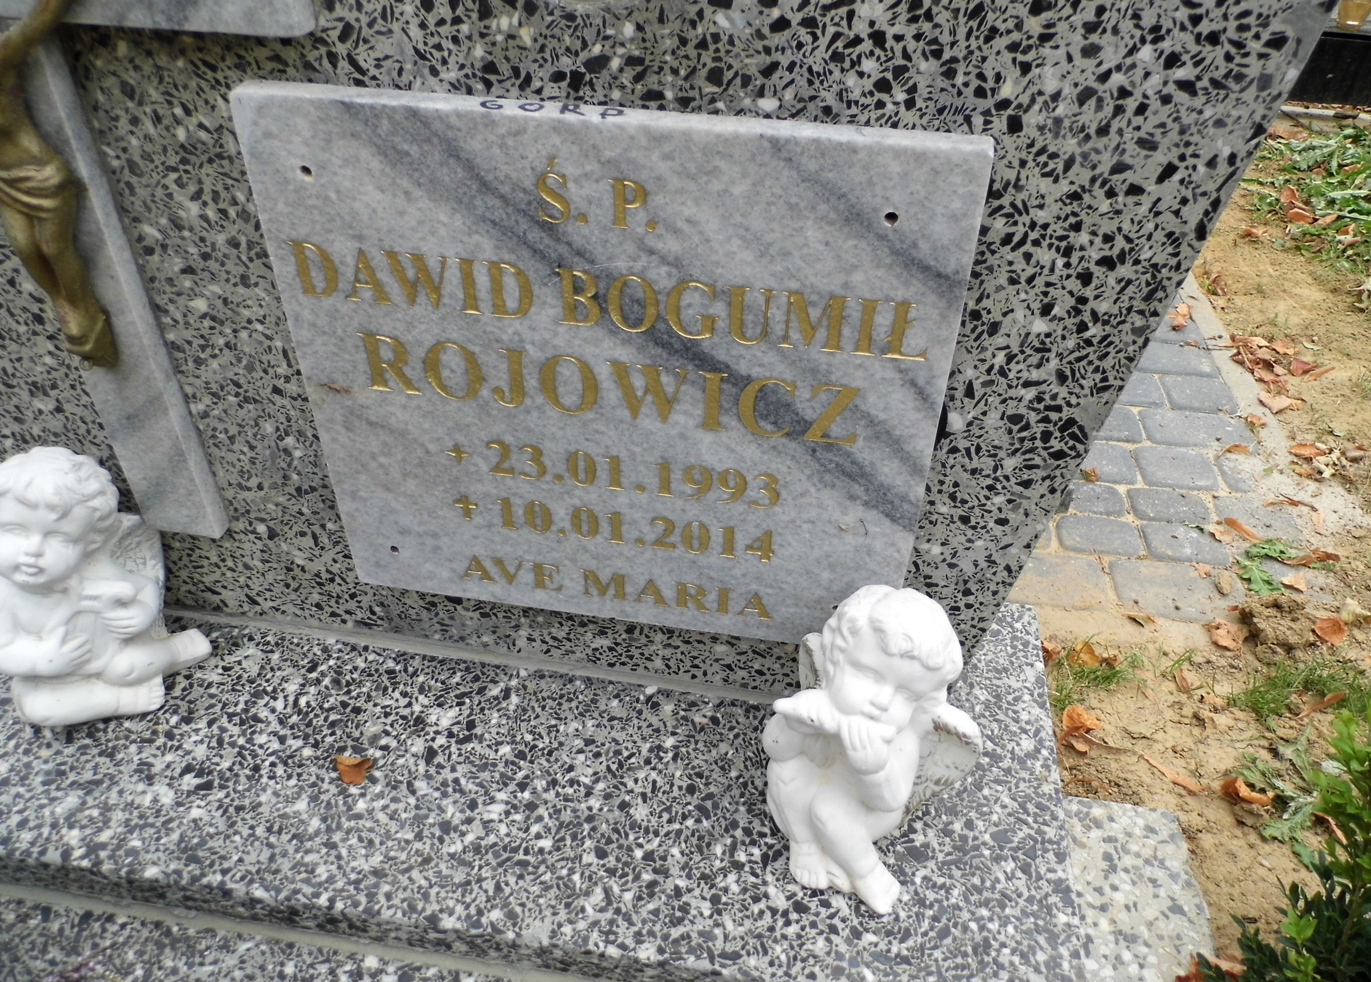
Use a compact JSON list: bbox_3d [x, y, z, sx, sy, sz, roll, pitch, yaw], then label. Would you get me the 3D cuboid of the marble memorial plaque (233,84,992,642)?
[{"bbox_3d":[-0.051,-0.056,0.659,0.420,0.386,0.021,7,40,7],"label":"marble memorial plaque"}]

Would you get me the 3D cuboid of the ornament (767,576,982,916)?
[{"bbox_3d":[0.128,0.172,0.691,0.133,0.200,0.144,24,45,25],"label":"ornament"}]

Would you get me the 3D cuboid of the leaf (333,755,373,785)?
[{"bbox_3d":[-0.260,0.218,0.774,0.028,0.011,0.021,3,40,2],"label":"leaf"}]

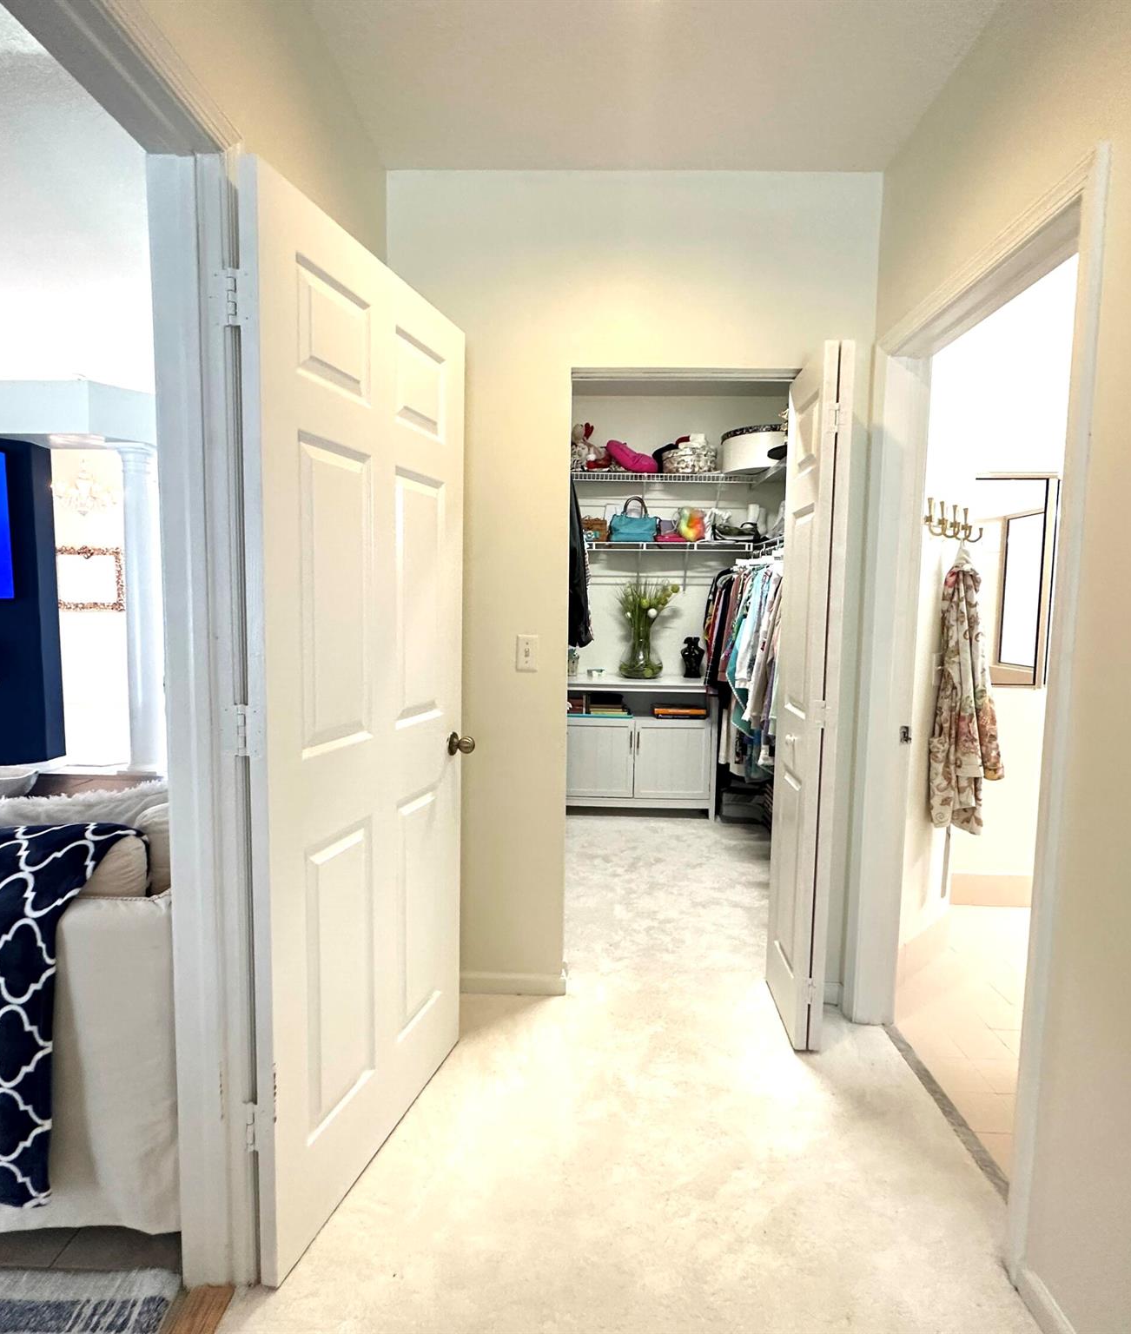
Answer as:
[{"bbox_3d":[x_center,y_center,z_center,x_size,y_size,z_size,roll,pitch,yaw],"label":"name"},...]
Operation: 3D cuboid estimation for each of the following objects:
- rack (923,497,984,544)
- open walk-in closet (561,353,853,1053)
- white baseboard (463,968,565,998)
[{"bbox_3d":[1.341,-0.496,2.454,0.370,0.135,0.065,-4,7,-42],"label":"rack"},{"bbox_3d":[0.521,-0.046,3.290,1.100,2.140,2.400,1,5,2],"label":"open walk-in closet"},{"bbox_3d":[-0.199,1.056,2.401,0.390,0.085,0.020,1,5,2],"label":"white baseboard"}]

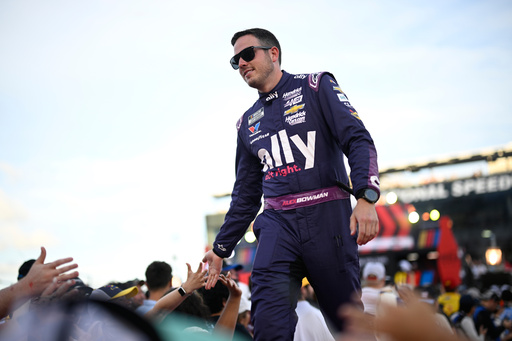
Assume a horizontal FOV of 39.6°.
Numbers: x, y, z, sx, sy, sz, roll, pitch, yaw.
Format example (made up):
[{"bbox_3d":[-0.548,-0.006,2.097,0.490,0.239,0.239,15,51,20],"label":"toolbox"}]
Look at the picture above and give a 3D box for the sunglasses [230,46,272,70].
[{"bbox_3d":[-0.006,-0.442,2.820,0.150,0.050,0.145,-7,-9,-43],"label":"sunglasses"}]

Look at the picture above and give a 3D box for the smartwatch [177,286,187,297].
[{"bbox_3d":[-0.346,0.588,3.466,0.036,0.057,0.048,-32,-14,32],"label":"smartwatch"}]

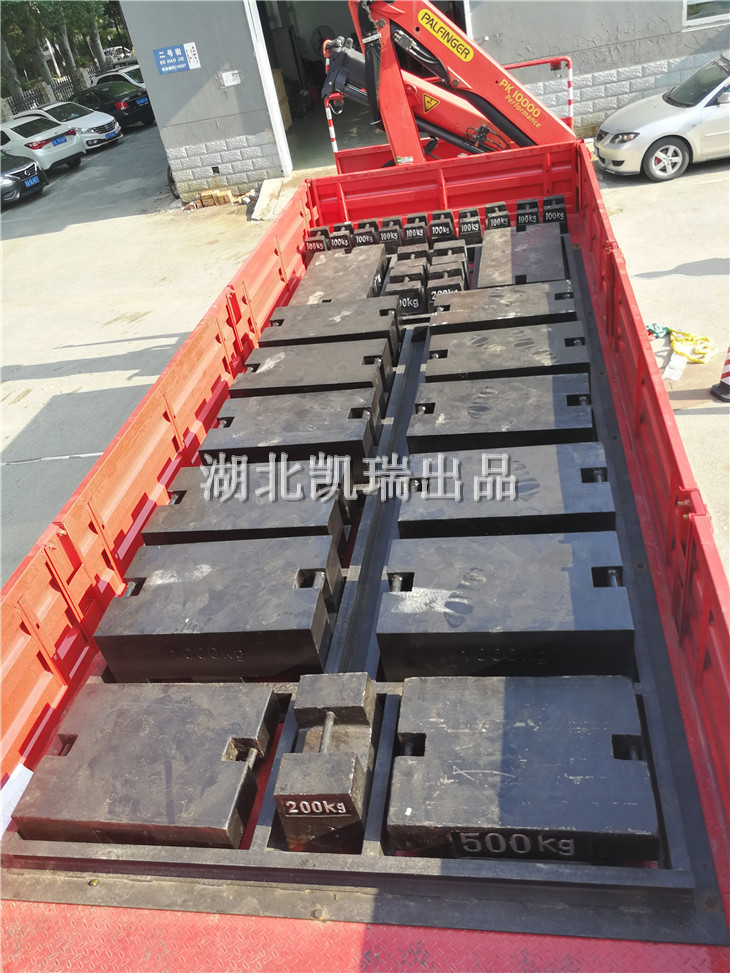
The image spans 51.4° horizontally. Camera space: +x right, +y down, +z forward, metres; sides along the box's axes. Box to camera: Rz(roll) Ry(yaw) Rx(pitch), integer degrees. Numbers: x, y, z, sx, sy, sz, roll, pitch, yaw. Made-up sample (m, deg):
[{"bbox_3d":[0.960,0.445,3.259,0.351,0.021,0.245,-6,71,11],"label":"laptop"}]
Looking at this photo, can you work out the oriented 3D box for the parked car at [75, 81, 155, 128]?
[{"bbox_3d":[-8.936,-13.108,26.227,4.750,1.480,1.820,21,47,37],"label":"parked car"}]

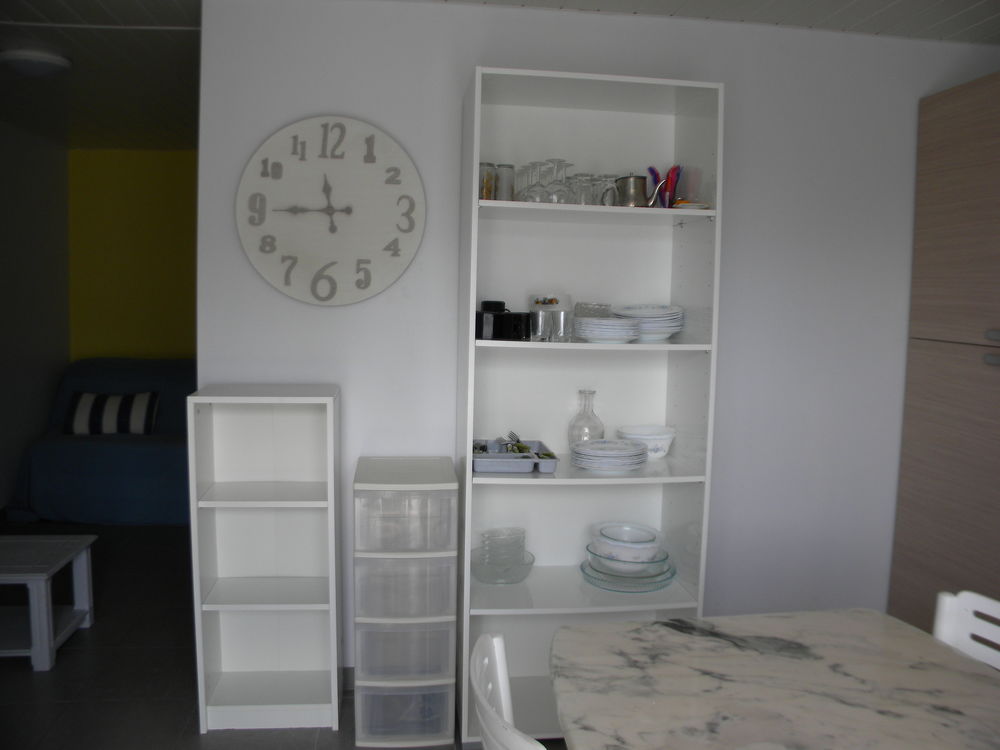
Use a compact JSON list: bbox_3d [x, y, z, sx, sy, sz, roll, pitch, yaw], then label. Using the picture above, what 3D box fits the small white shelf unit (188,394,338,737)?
[{"bbox_3d":[-0.724,0.574,2.565,0.426,1.066,0.267,0,6,-7],"label":"small white shelf unit"}]

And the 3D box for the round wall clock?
[{"bbox_3d":[-0.538,-0.525,2.591,0.611,0.611,0.035,0,6,-7],"label":"round wall clock"}]

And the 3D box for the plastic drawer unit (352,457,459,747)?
[{"bbox_3d":[-0.299,0.703,2.561,0.311,0.830,0.357,0,6,-7],"label":"plastic drawer unit"}]

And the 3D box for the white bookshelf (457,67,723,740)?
[{"bbox_3d":[0.253,0.118,2.590,0.745,2.015,0.388,0,6,-7],"label":"white bookshelf"}]

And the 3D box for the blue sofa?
[{"bbox_3d":[-1.927,0.355,5.049,1.763,0.927,0.977,0,6,-7],"label":"blue sofa"}]

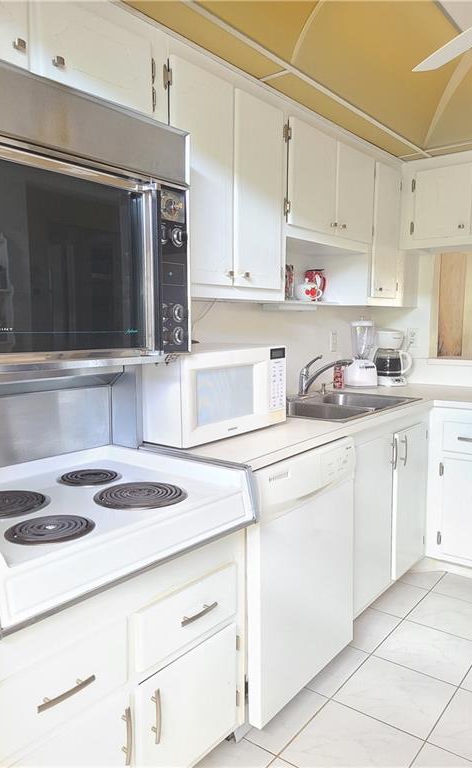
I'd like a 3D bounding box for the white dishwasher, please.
[{"bbox_3d":[0.026,0.589,2.091,0.590,0.785,0.610,5,8,37],"label":"white dishwasher"}]

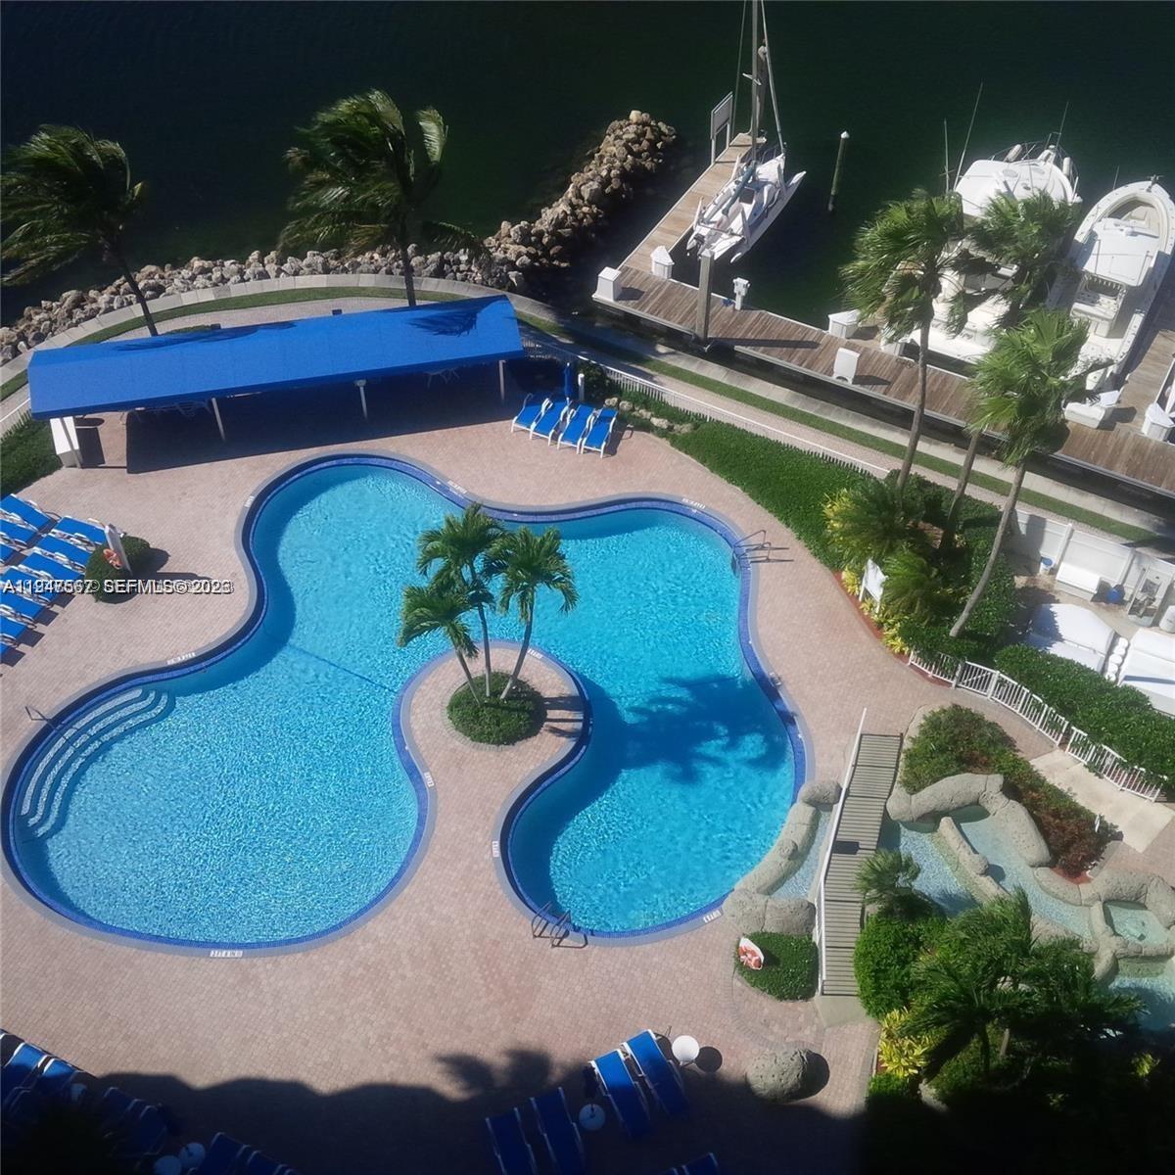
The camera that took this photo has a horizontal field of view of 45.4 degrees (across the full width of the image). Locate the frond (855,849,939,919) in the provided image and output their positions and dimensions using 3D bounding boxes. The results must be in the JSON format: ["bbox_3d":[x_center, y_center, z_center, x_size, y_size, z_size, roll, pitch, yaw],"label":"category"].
[{"bbox_3d":[6.767,6.609,30.922,1.850,1.700,1.850,0,49,0],"label":"frond"}]

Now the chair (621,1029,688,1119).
[{"bbox_3d":[1.442,9.979,28.696,0.700,0.620,1.850,-21,52,-17],"label":"chair"}]

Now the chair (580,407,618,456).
[{"bbox_3d":[0.405,-4.681,41.469,0.700,0.620,1.850,12,50,11],"label":"chair"}]

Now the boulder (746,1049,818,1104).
[{"bbox_3d":[4.304,10.865,31.230,1.500,0.850,1.200,0,48,0],"label":"boulder"}]

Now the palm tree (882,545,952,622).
[{"bbox_3d":[8.503,-0.038,36.208,1.750,2.100,1.750,0,48,0],"label":"palm tree"}]

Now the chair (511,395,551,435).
[{"bbox_3d":[-1.803,-5.817,46.333,0.720,0.580,1.930,17,50,14],"label":"chair"}]

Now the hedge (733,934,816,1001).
[{"bbox_3d":[4.448,8.953,33.107,1.950,0.600,1.600,0,48,0],"label":"hedge"}]

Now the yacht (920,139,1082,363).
[{"bbox_3d":[14.506,-12.018,48.818,4.100,4.400,11.040,22,52,18],"label":"yacht"}]

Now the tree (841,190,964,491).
[{"bbox_3d":[7.567,-5.176,35.959,2.950,9.300,2.950,0,48,0],"label":"tree"}]

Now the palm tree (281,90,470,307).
[{"bbox_3d":[-6.873,-12.030,46.488,6.000,8.600,5.000,0,48,0],"label":"palm tree"}]

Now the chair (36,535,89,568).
[{"bbox_3d":[-14.010,-0.914,37.800,1.800,0.620,0.690,21,51,17],"label":"chair"}]

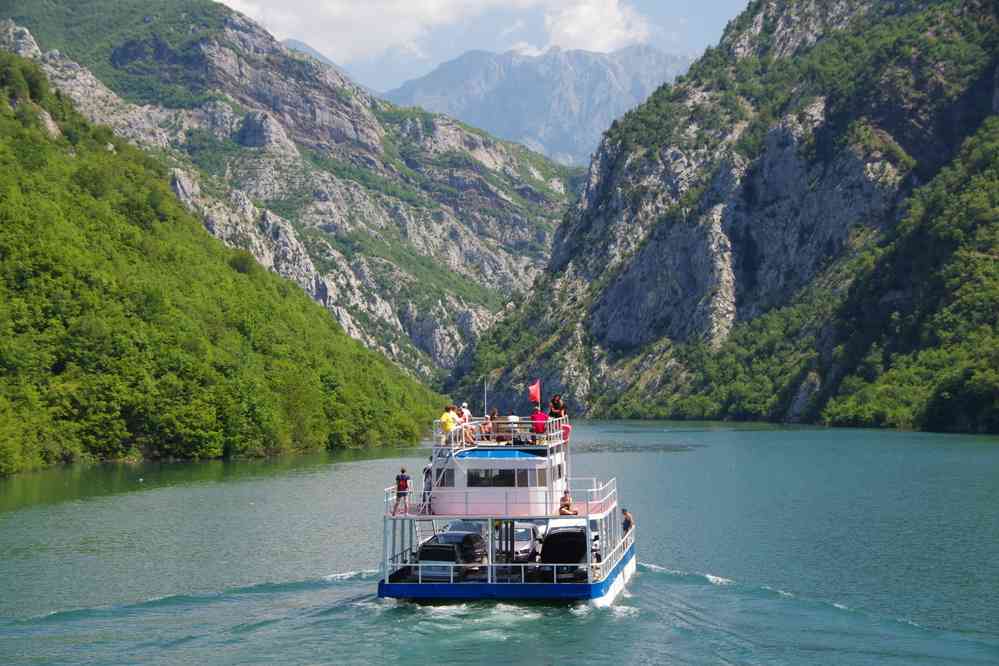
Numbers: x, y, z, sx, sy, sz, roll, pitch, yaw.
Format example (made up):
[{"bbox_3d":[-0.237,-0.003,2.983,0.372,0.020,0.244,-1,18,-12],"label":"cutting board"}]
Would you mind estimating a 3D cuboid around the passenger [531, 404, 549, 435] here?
[{"bbox_3d":[1.532,3.365,86.500,0.600,1.250,0.700,0,-2,5],"label":"passenger"}]

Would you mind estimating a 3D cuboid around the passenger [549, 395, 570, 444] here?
[{"bbox_3d":[2.347,3.305,89.000,0.650,1.500,0.700,-1,-2,25],"label":"passenger"}]

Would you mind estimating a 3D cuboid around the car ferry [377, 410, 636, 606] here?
[{"bbox_3d":[0.983,6.919,96.264,8.600,7.200,25.000,0,-2,6],"label":"car ferry"}]

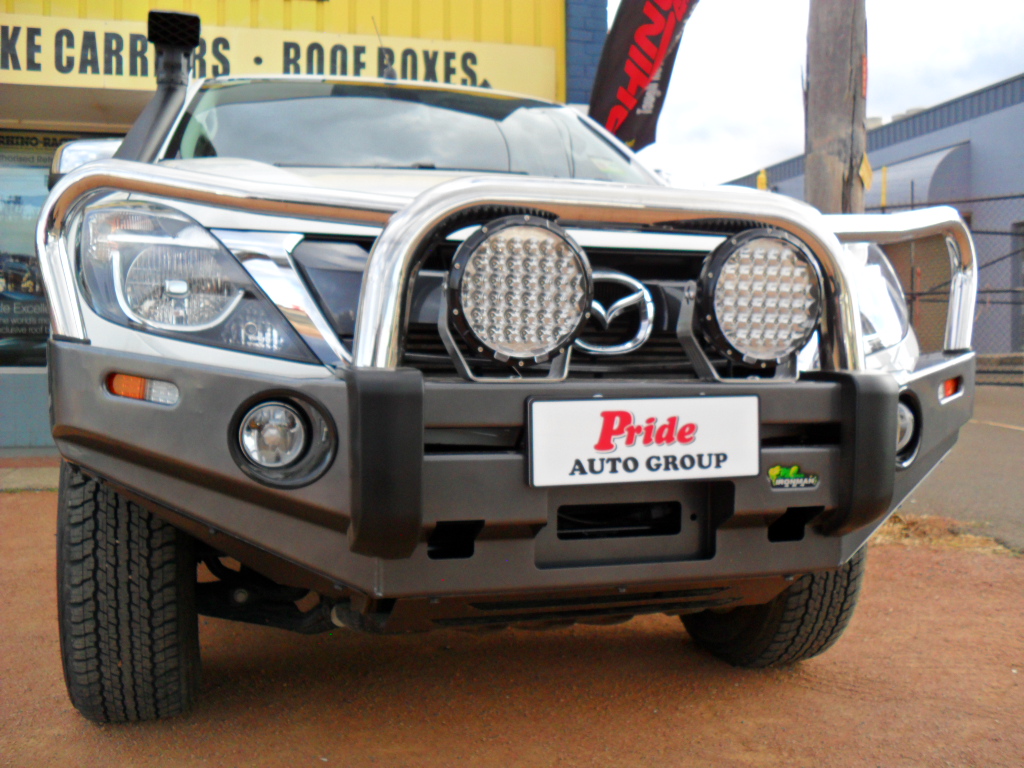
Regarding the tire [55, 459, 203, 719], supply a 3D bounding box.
[{"bbox_3d":[-0.860,0.367,2.388,0.271,0.776,0.776,0,2,-17],"label":"tire"}]

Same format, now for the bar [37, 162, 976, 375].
[{"bbox_3d":[0.148,-0.191,1.756,1.792,0.335,0.365,0,2,-17],"label":"bar"}]

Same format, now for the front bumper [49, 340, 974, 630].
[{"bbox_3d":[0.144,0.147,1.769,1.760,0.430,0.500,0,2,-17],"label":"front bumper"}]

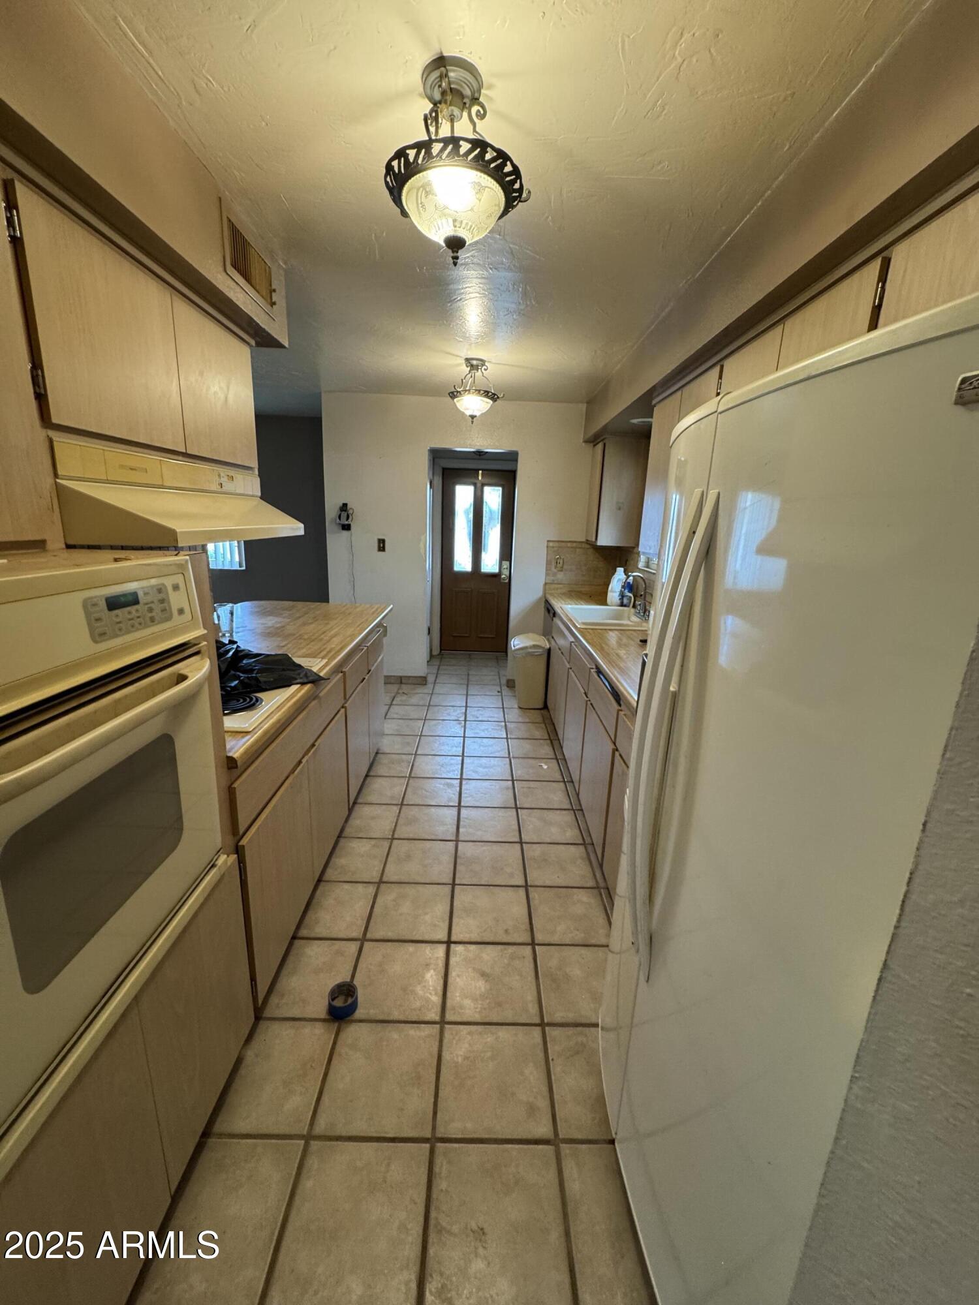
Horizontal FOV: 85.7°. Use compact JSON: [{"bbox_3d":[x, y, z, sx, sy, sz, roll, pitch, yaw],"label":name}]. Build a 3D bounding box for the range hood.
[{"bbox_3d":[-1.009,-0.456,1.751,0.450,0.155,1.080,2,14,-1],"label":"range hood"}]

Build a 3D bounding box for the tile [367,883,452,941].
[{"bbox_3d":[-0.305,1.019,2.070,0.303,0.011,0.306,2,14,-1],"label":"tile"}]

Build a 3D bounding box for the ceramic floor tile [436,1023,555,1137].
[{"bbox_3d":[0.015,1.181,1.467,0.303,0.011,0.306,2,14,-1],"label":"ceramic floor tile"}]

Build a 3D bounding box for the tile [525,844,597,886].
[{"bbox_3d":[0.310,0.964,2.390,0.303,0.011,0.306,2,14,-1],"label":"tile"}]

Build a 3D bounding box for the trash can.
[{"bbox_3d":[0.337,0.133,4.440,0.300,0.610,0.360,2,14,-1],"label":"trash can"}]

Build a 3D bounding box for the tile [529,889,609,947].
[{"bbox_3d":[0.317,1.048,2.102,0.302,0.010,0.305,2,14,-1],"label":"tile"}]

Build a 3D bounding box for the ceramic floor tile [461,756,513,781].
[{"bbox_3d":[-0.015,0.731,3.323,0.302,0.010,0.305,2,14,-1],"label":"ceramic floor tile"}]

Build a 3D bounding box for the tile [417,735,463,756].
[{"bbox_3d":[-0.325,0.636,3.576,0.296,0.010,0.301,2,14,-1],"label":"tile"}]

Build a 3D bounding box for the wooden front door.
[{"bbox_3d":[-0.130,-1.007,5.956,0.800,2.033,0.045,2,14,-1],"label":"wooden front door"}]

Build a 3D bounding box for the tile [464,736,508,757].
[{"bbox_3d":[-0.019,0.649,3.592,0.298,0.012,0.300,2,14,-1],"label":"tile"}]

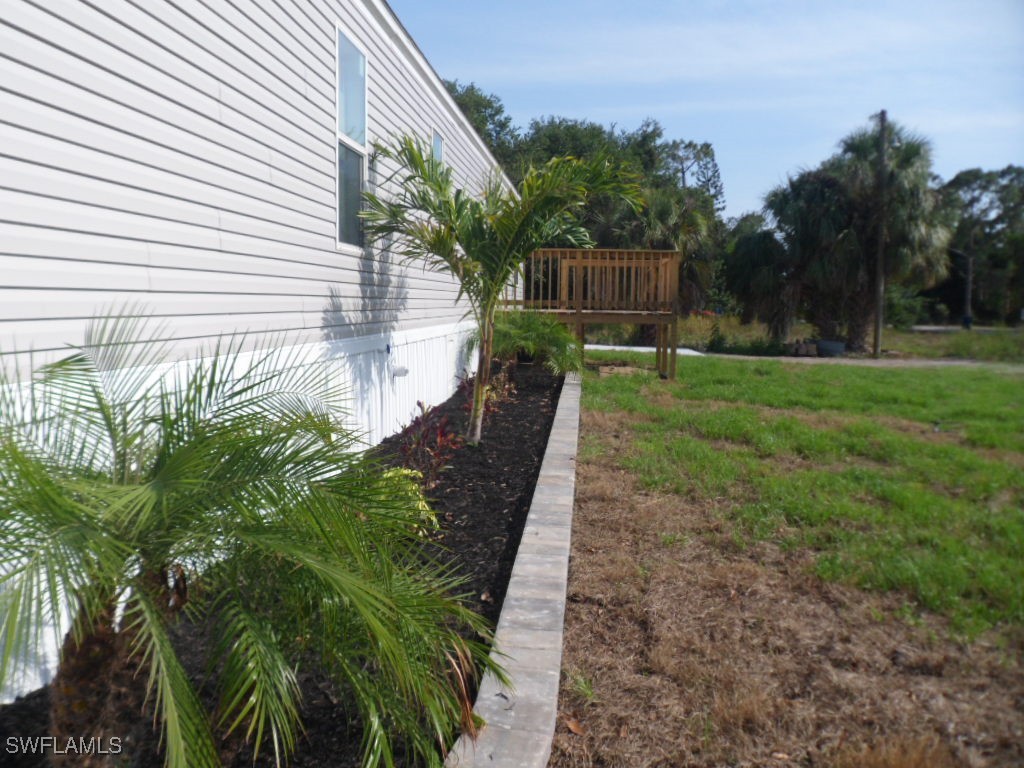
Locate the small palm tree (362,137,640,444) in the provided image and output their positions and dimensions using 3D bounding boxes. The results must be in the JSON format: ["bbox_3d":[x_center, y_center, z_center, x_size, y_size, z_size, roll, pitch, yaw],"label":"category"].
[{"bbox_3d":[-0.115,-0.722,6.407,2.100,2.410,1.750,2,6,6],"label":"small palm tree"}]

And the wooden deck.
[{"bbox_3d":[1.180,-1.185,13.212,2.850,1.906,2.300,2,6,6],"label":"wooden deck"}]

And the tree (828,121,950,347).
[{"bbox_3d":[10.794,-4.230,22.846,3.250,6.332,3.200,4,7,25],"label":"tree"}]

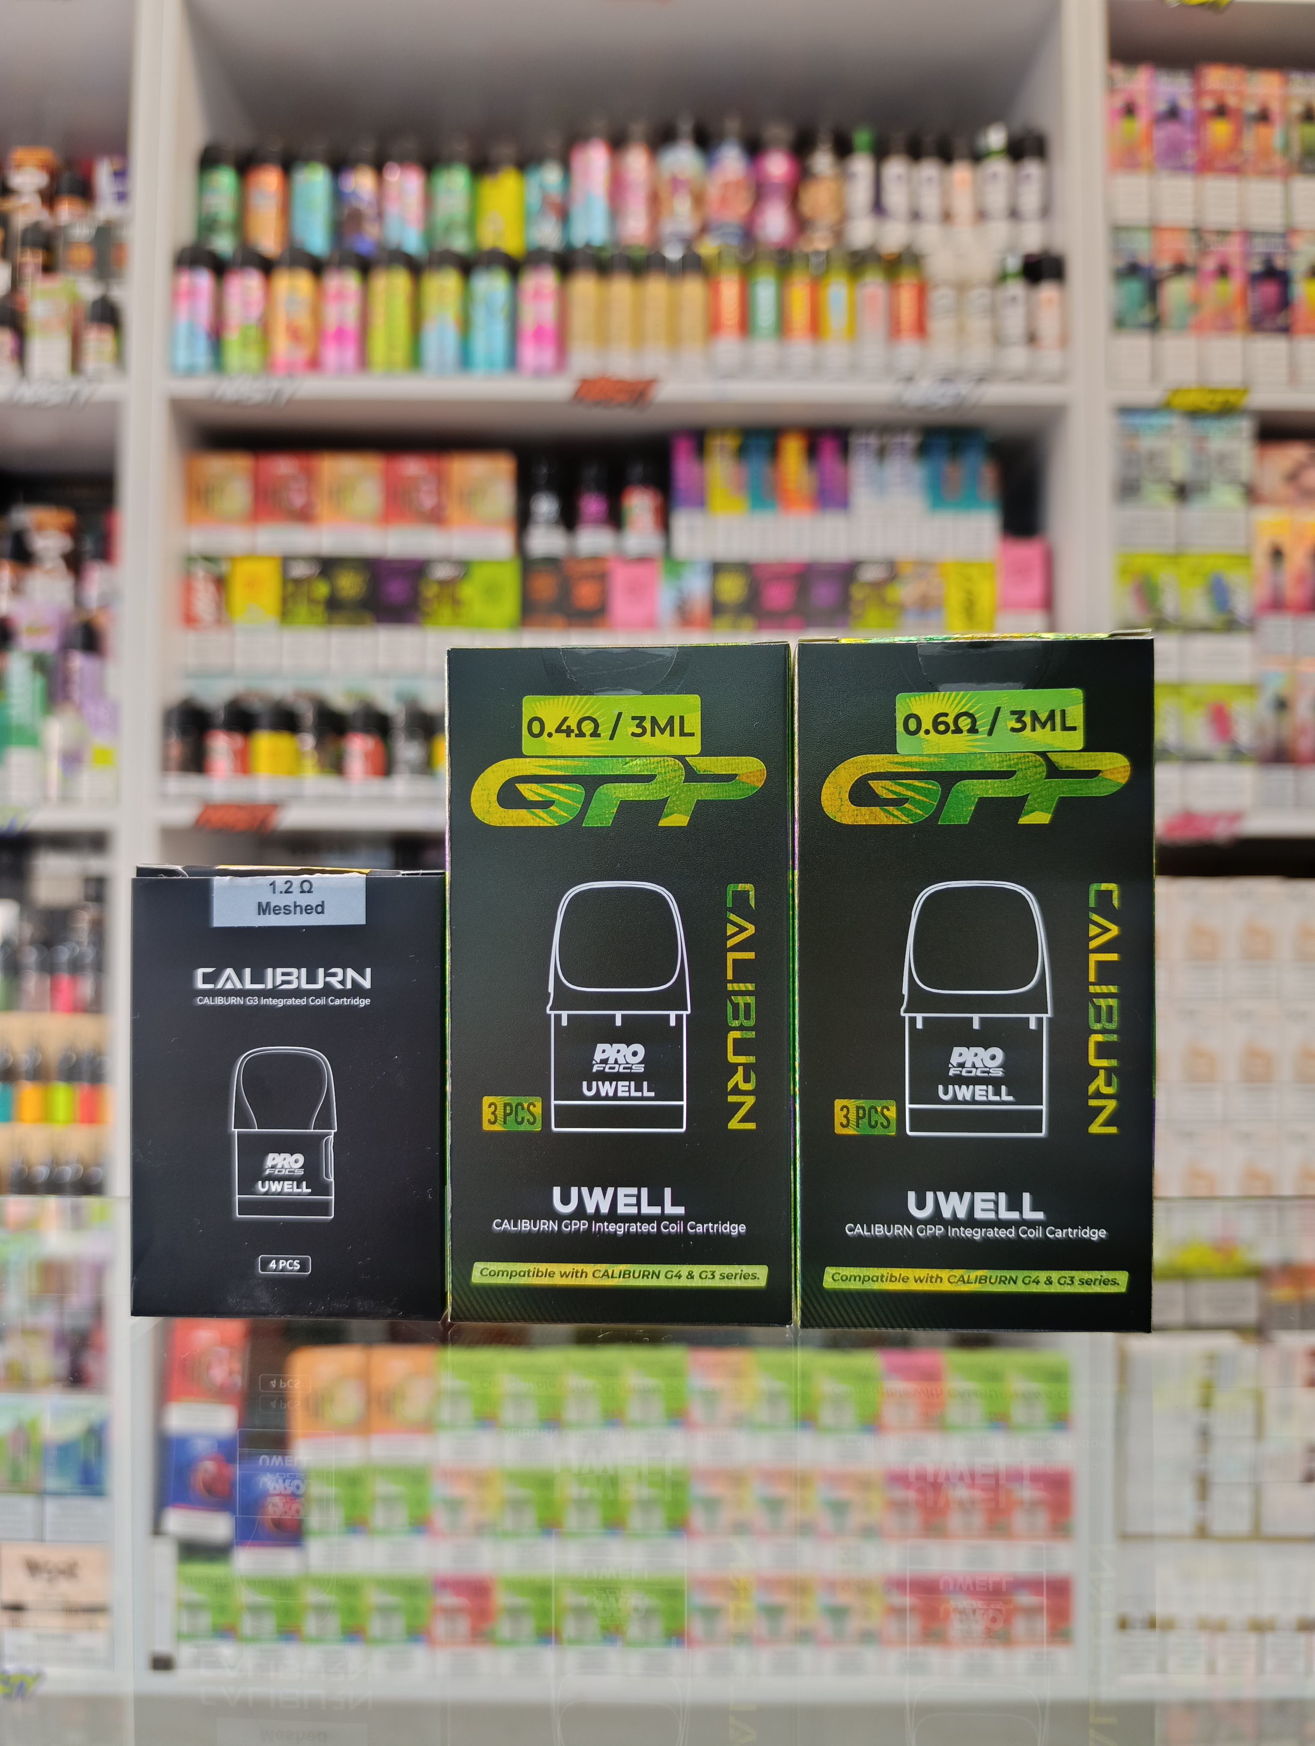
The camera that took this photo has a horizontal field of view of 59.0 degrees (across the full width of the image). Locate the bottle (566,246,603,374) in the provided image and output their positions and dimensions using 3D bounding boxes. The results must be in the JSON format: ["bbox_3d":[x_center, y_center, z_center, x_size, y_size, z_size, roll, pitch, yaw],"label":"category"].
[{"bbox_3d":[-0.057,-0.428,0.900,0.028,0.105,0.028,0,-2,0],"label":"bottle"}]

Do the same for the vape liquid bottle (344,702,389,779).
[{"bbox_3d":[-0.226,-0.102,0.900,0.036,0.062,0.036,0,-2,0],"label":"vape liquid bottle"}]

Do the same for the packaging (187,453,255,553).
[{"bbox_3d":[-0.366,-0.309,0.989,0.056,0.087,0.027,0,-1,0],"label":"packaging"}]

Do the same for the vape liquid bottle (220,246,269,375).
[{"bbox_3d":[-0.358,-0.481,1.008,0.038,0.114,0.038,0,-2,0],"label":"vape liquid bottle"}]

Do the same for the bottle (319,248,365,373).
[{"bbox_3d":[-0.273,-0.481,1.008,0.038,0.114,0.038,0,-2,0],"label":"bottle"}]

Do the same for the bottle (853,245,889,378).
[{"bbox_3d":[0.166,-0.428,0.900,0.028,0.105,0.028,0,-2,0],"label":"bottle"}]

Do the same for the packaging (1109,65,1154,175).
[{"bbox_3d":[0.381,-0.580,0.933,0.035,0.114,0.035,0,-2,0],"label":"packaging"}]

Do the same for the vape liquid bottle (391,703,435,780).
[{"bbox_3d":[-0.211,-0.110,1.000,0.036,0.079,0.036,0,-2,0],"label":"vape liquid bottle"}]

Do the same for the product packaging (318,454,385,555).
[{"bbox_3d":[-0.255,-0.309,0.989,0.056,0.087,0.027,0,-1,0],"label":"product packaging"}]

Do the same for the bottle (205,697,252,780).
[{"bbox_3d":[-0.334,-0.095,0.906,0.035,0.075,0.035,0,-2,0],"label":"bottle"}]

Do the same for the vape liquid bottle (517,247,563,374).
[{"bbox_3d":[-0.102,-0.481,1.008,0.038,0.114,0.038,0,-2,0],"label":"vape liquid bottle"}]

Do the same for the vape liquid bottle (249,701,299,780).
[{"bbox_3d":[-0.297,-0.102,0.900,0.036,0.063,0.036,0,-2,0],"label":"vape liquid bottle"}]

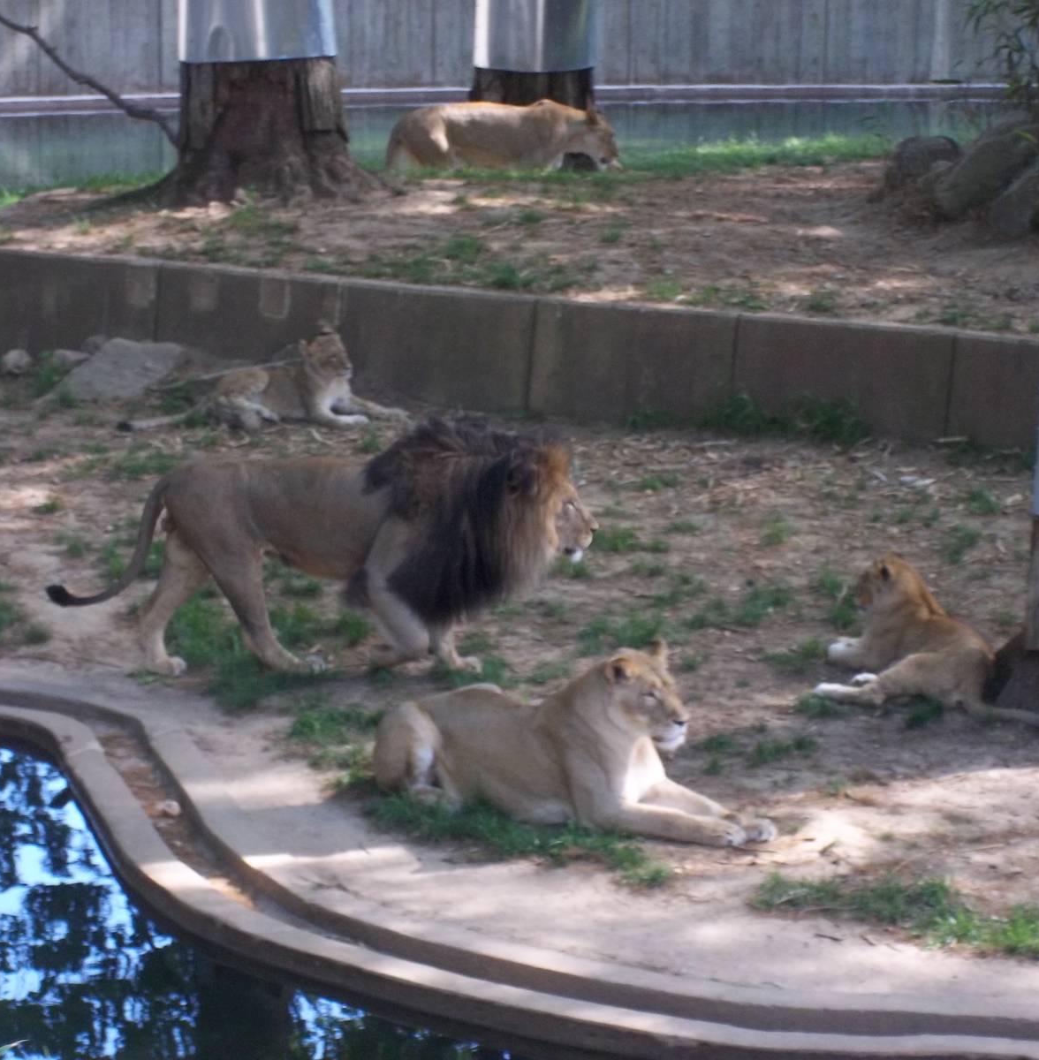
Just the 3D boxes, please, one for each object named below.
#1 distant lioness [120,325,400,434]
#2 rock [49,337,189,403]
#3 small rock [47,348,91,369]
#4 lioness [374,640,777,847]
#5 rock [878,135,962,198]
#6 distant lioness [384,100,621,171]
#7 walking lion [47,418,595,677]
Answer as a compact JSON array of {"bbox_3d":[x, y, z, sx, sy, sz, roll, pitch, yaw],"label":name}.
[{"bbox_3d":[-1.560,-0.953,26.913,1.720,0.600,0.580,2,11,10],"label":"distant lioness"},{"bbox_3d":[-2.540,-1.054,28.217,0.880,0.300,0.720,0,11,0],"label":"rock"},{"bbox_3d":[-2.970,-1.161,29.215,0.300,0.130,0.200,0,11,0],"label":"small rock"},{"bbox_3d":[0.195,0.706,15.985,1.400,0.670,0.500,5,12,24],"label":"lioness"},{"bbox_3d":[2.670,-2.420,29.378,0.550,0.400,0.450,0,11,0],"label":"rock"},{"bbox_3d":[-0.120,-2.627,31.070,1.650,0.760,0.420,0,11,0],"label":"distant lioness"},{"bbox_3d":[-0.831,0.054,18.282,2.280,1.050,0.500,0,11,0],"label":"walking lion"}]

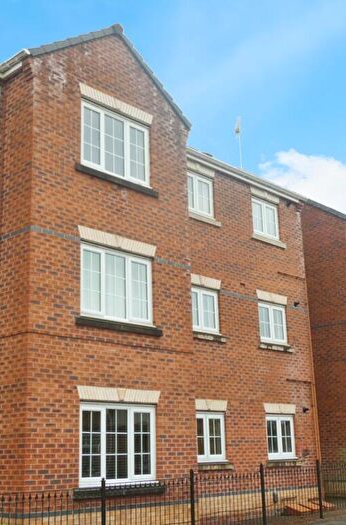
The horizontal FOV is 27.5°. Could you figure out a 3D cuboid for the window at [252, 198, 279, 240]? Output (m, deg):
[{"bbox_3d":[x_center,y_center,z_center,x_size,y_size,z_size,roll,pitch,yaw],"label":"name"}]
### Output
[{"bbox_3d":[2.368,-1.114,18.024,0.120,0.941,1.110,-16,-21,41],"label":"window"}]

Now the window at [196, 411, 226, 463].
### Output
[{"bbox_3d":[0.722,3.635,14.754,0.120,0.941,1.110,-16,-21,41],"label":"window"}]

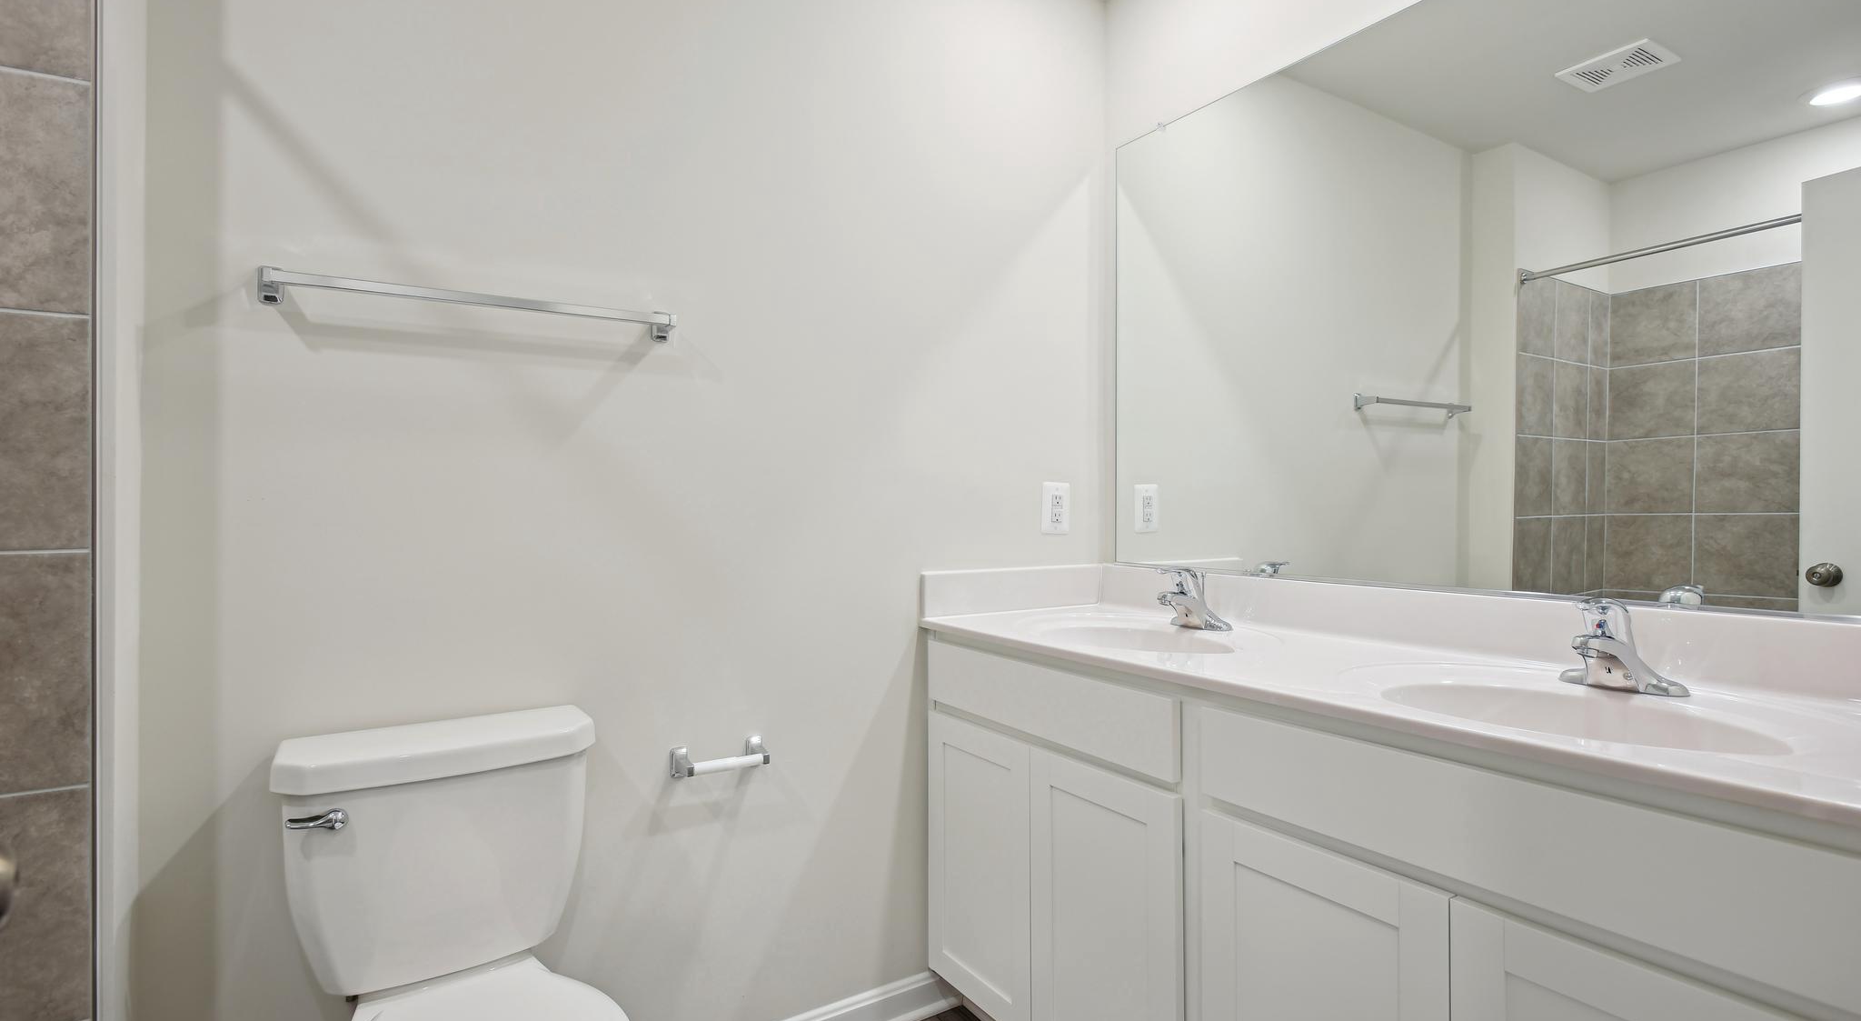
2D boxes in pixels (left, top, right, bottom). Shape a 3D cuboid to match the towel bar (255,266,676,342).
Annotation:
[{"bbox_3d":[-0.738,-0.344,1.467,0.618,0.058,0.073,0,0,-33],"label":"towel bar"}]

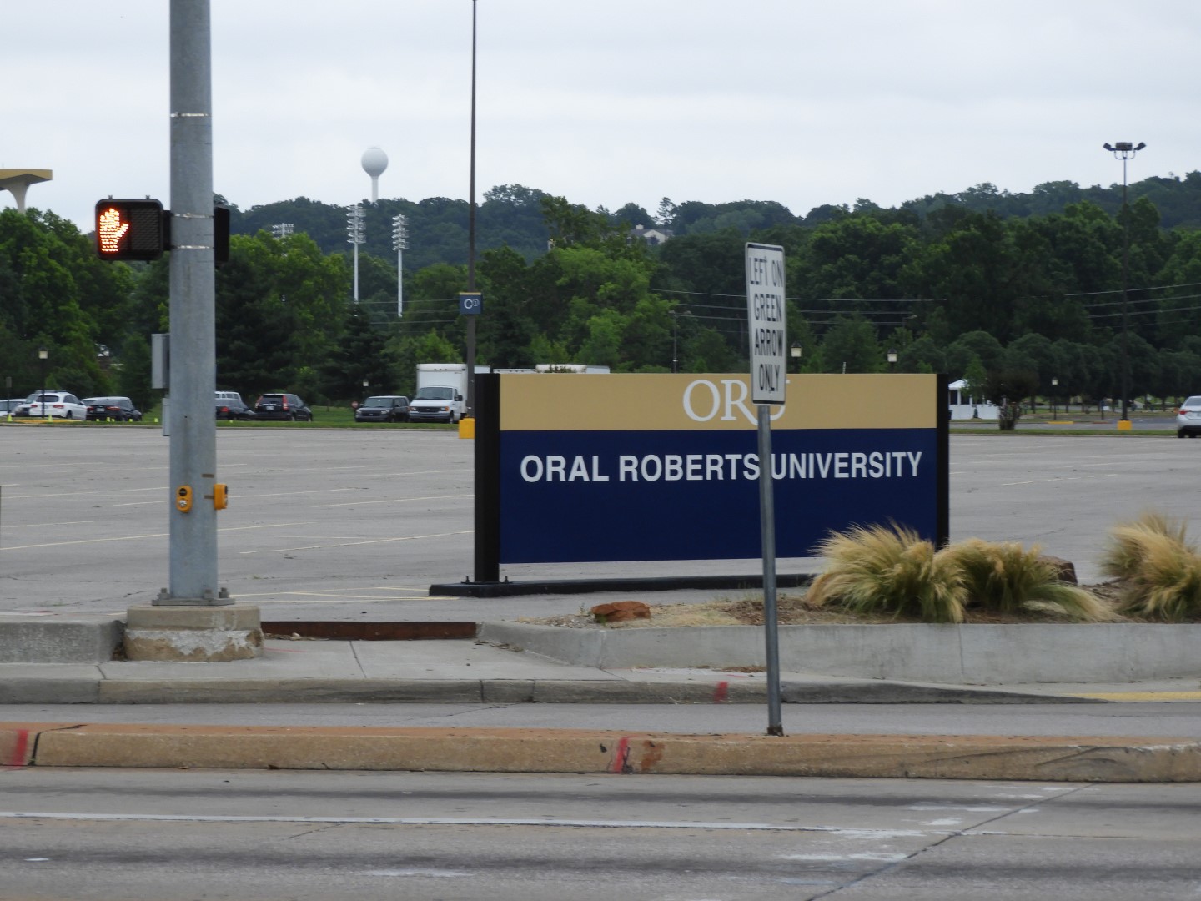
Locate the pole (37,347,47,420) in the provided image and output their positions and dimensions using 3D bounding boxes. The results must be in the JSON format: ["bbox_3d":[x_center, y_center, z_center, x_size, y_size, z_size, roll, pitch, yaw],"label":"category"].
[{"bbox_3d":[-27.994,-3.347,295.988,0.420,3.680,0.420,0,0,13],"label":"pole"}]

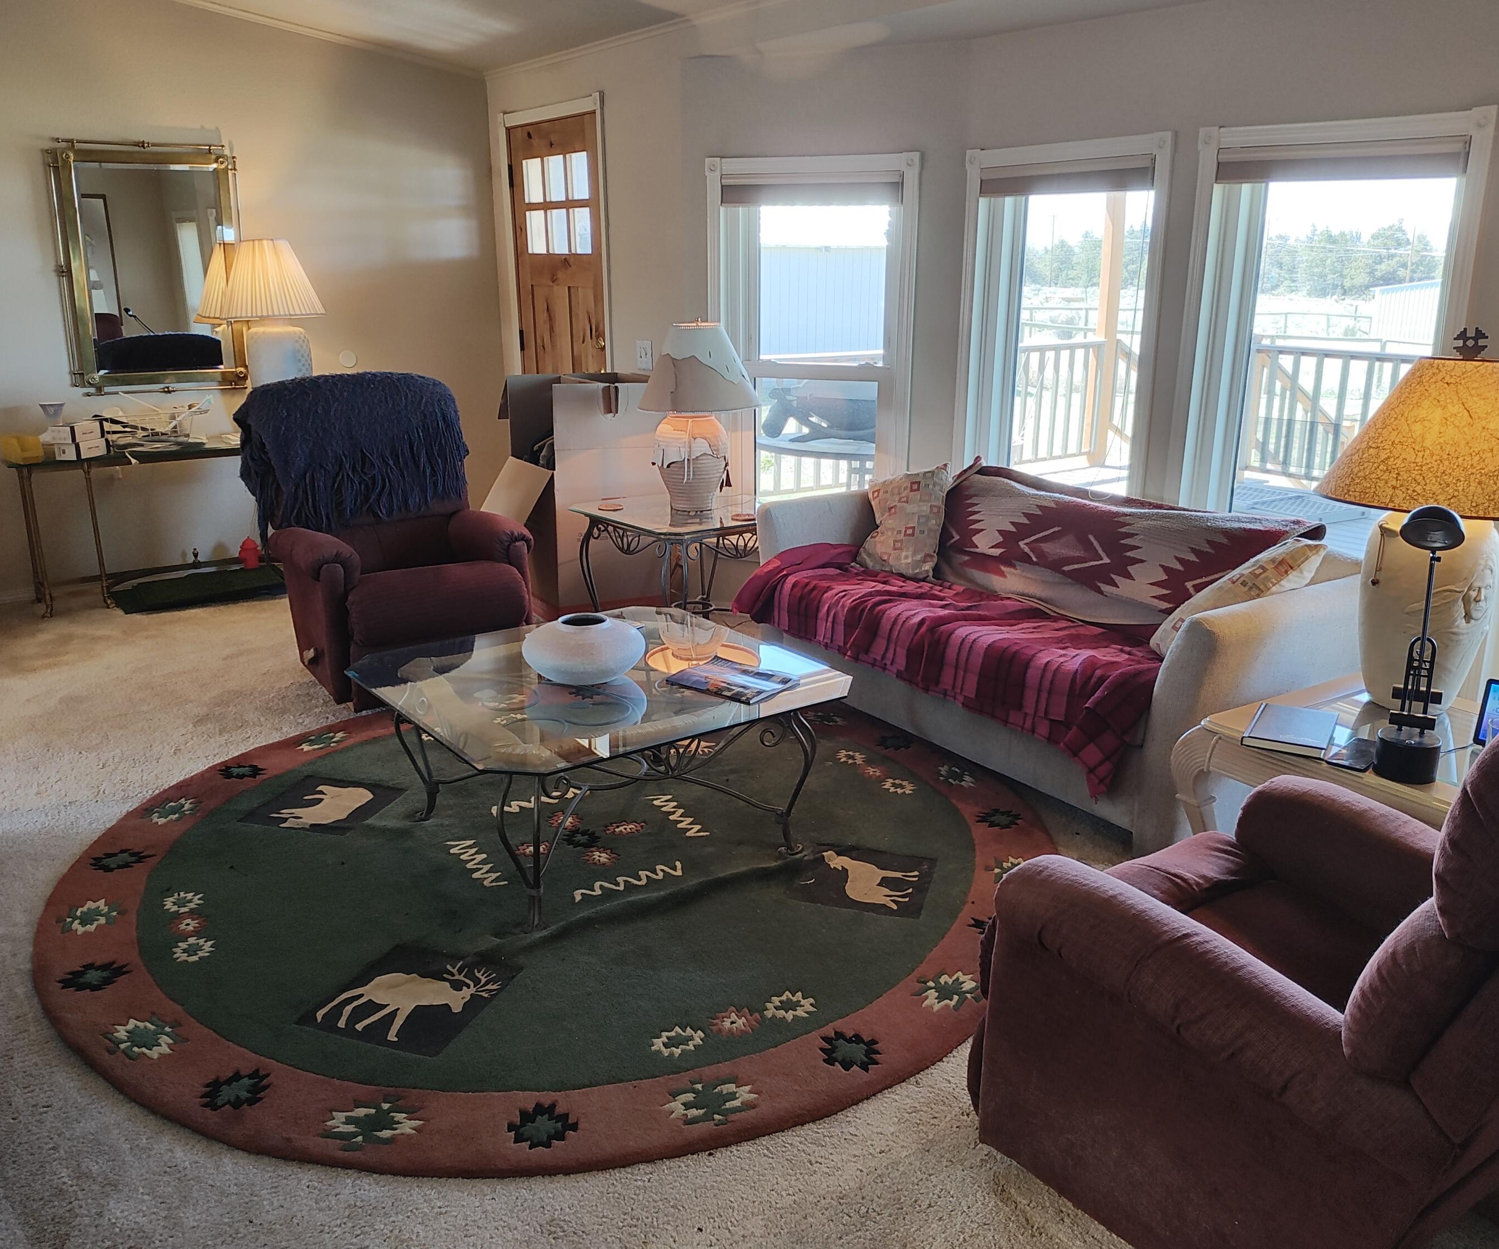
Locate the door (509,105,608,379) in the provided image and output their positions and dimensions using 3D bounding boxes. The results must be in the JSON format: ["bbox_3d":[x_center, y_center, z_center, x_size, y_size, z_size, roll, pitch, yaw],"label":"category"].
[{"bbox_3d":[-0.923,-1.346,5.896,0.060,2.040,0.908,-12,20,-35],"label":"door"}]

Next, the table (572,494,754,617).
[{"bbox_3d":[-0.223,-0.172,4.566,0.660,0.545,0.660,-12,21,-34],"label":"table"}]

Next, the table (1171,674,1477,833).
[{"bbox_3d":[1.308,0.464,2.460,0.590,0.520,0.640,-12,20,-35],"label":"table"}]

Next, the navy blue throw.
[{"bbox_3d":[-1.437,-0.637,4.410,0.760,0.550,0.420,-12,20,-35],"label":"navy blue throw"}]

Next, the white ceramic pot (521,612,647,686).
[{"bbox_3d":[-0.413,0.059,3.008,0.310,0.152,0.310,0,17,0],"label":"white ceramic pot"}]

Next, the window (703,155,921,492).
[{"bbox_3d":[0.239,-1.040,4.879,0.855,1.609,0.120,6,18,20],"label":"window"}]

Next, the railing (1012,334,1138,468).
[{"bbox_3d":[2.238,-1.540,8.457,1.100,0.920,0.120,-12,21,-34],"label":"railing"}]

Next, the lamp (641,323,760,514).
[{"bbox_3d":[-0.181,-0.762,4.397,0.435,0.680,0.435,0,17,0],"label":"lamp"}]

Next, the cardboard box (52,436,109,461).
[{"bbox_3d":[-2.789,-0.730,5.030,0.096,0.067,0.190,2,17,8],"label":"cardboard box"}]

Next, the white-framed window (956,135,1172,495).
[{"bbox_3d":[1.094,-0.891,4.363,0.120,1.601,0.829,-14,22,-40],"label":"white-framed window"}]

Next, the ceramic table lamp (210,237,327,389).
[{"bbox_3d":[-2.124,-1.274,5.415,0.460,0.875,0.460,-12,21,-34],"label":"ceramic table lamp"}]

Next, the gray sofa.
[{"bbox_3d":[0.898,-0.009,3.707,0.920,0.720,1.740,-12,20,-35],"label":"gray sofa"}]

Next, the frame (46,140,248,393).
[{"bbox_3d":[-2.582,-1.544,5.253,0.720,1.035,0.060,-12,24,-34],"label":"frame"}]

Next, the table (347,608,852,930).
[{"bbox_3d":[-0.368,0.336,3.022,0.980,0.444,0.965,-12,20,-35],"label":"table"}]

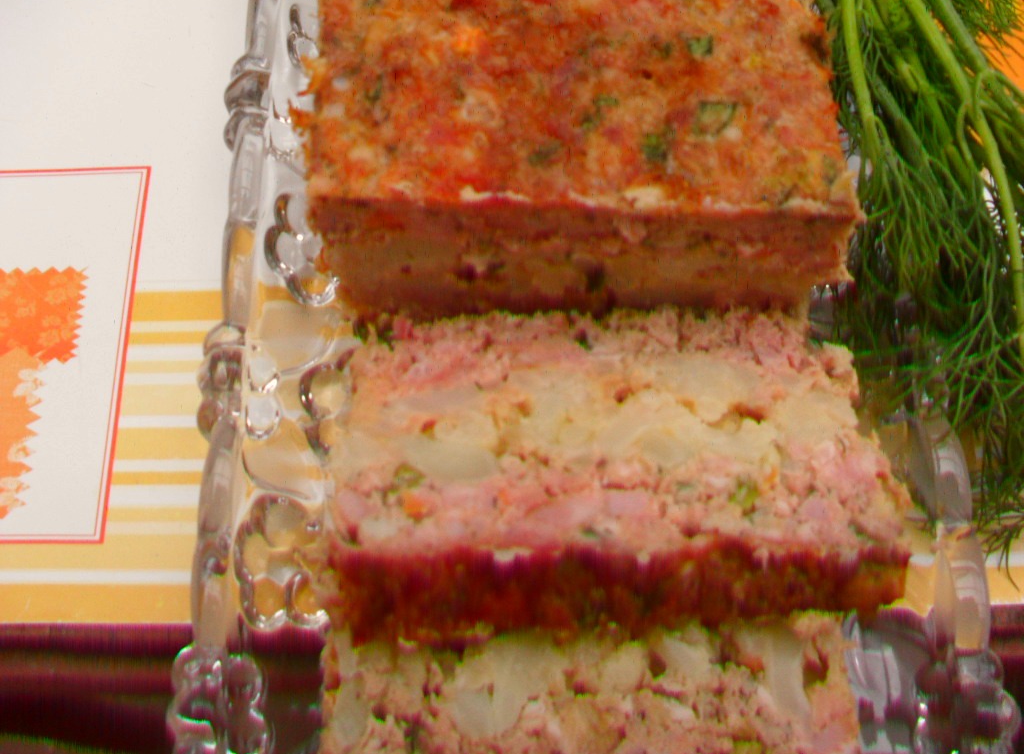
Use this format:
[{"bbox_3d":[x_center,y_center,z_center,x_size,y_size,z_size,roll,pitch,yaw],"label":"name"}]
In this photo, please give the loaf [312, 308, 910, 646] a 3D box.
[{"bbox_3d":[0.021,0.019,0.218,0.109,0.026,0.056,0,47,-2],"label":"loaf"}]

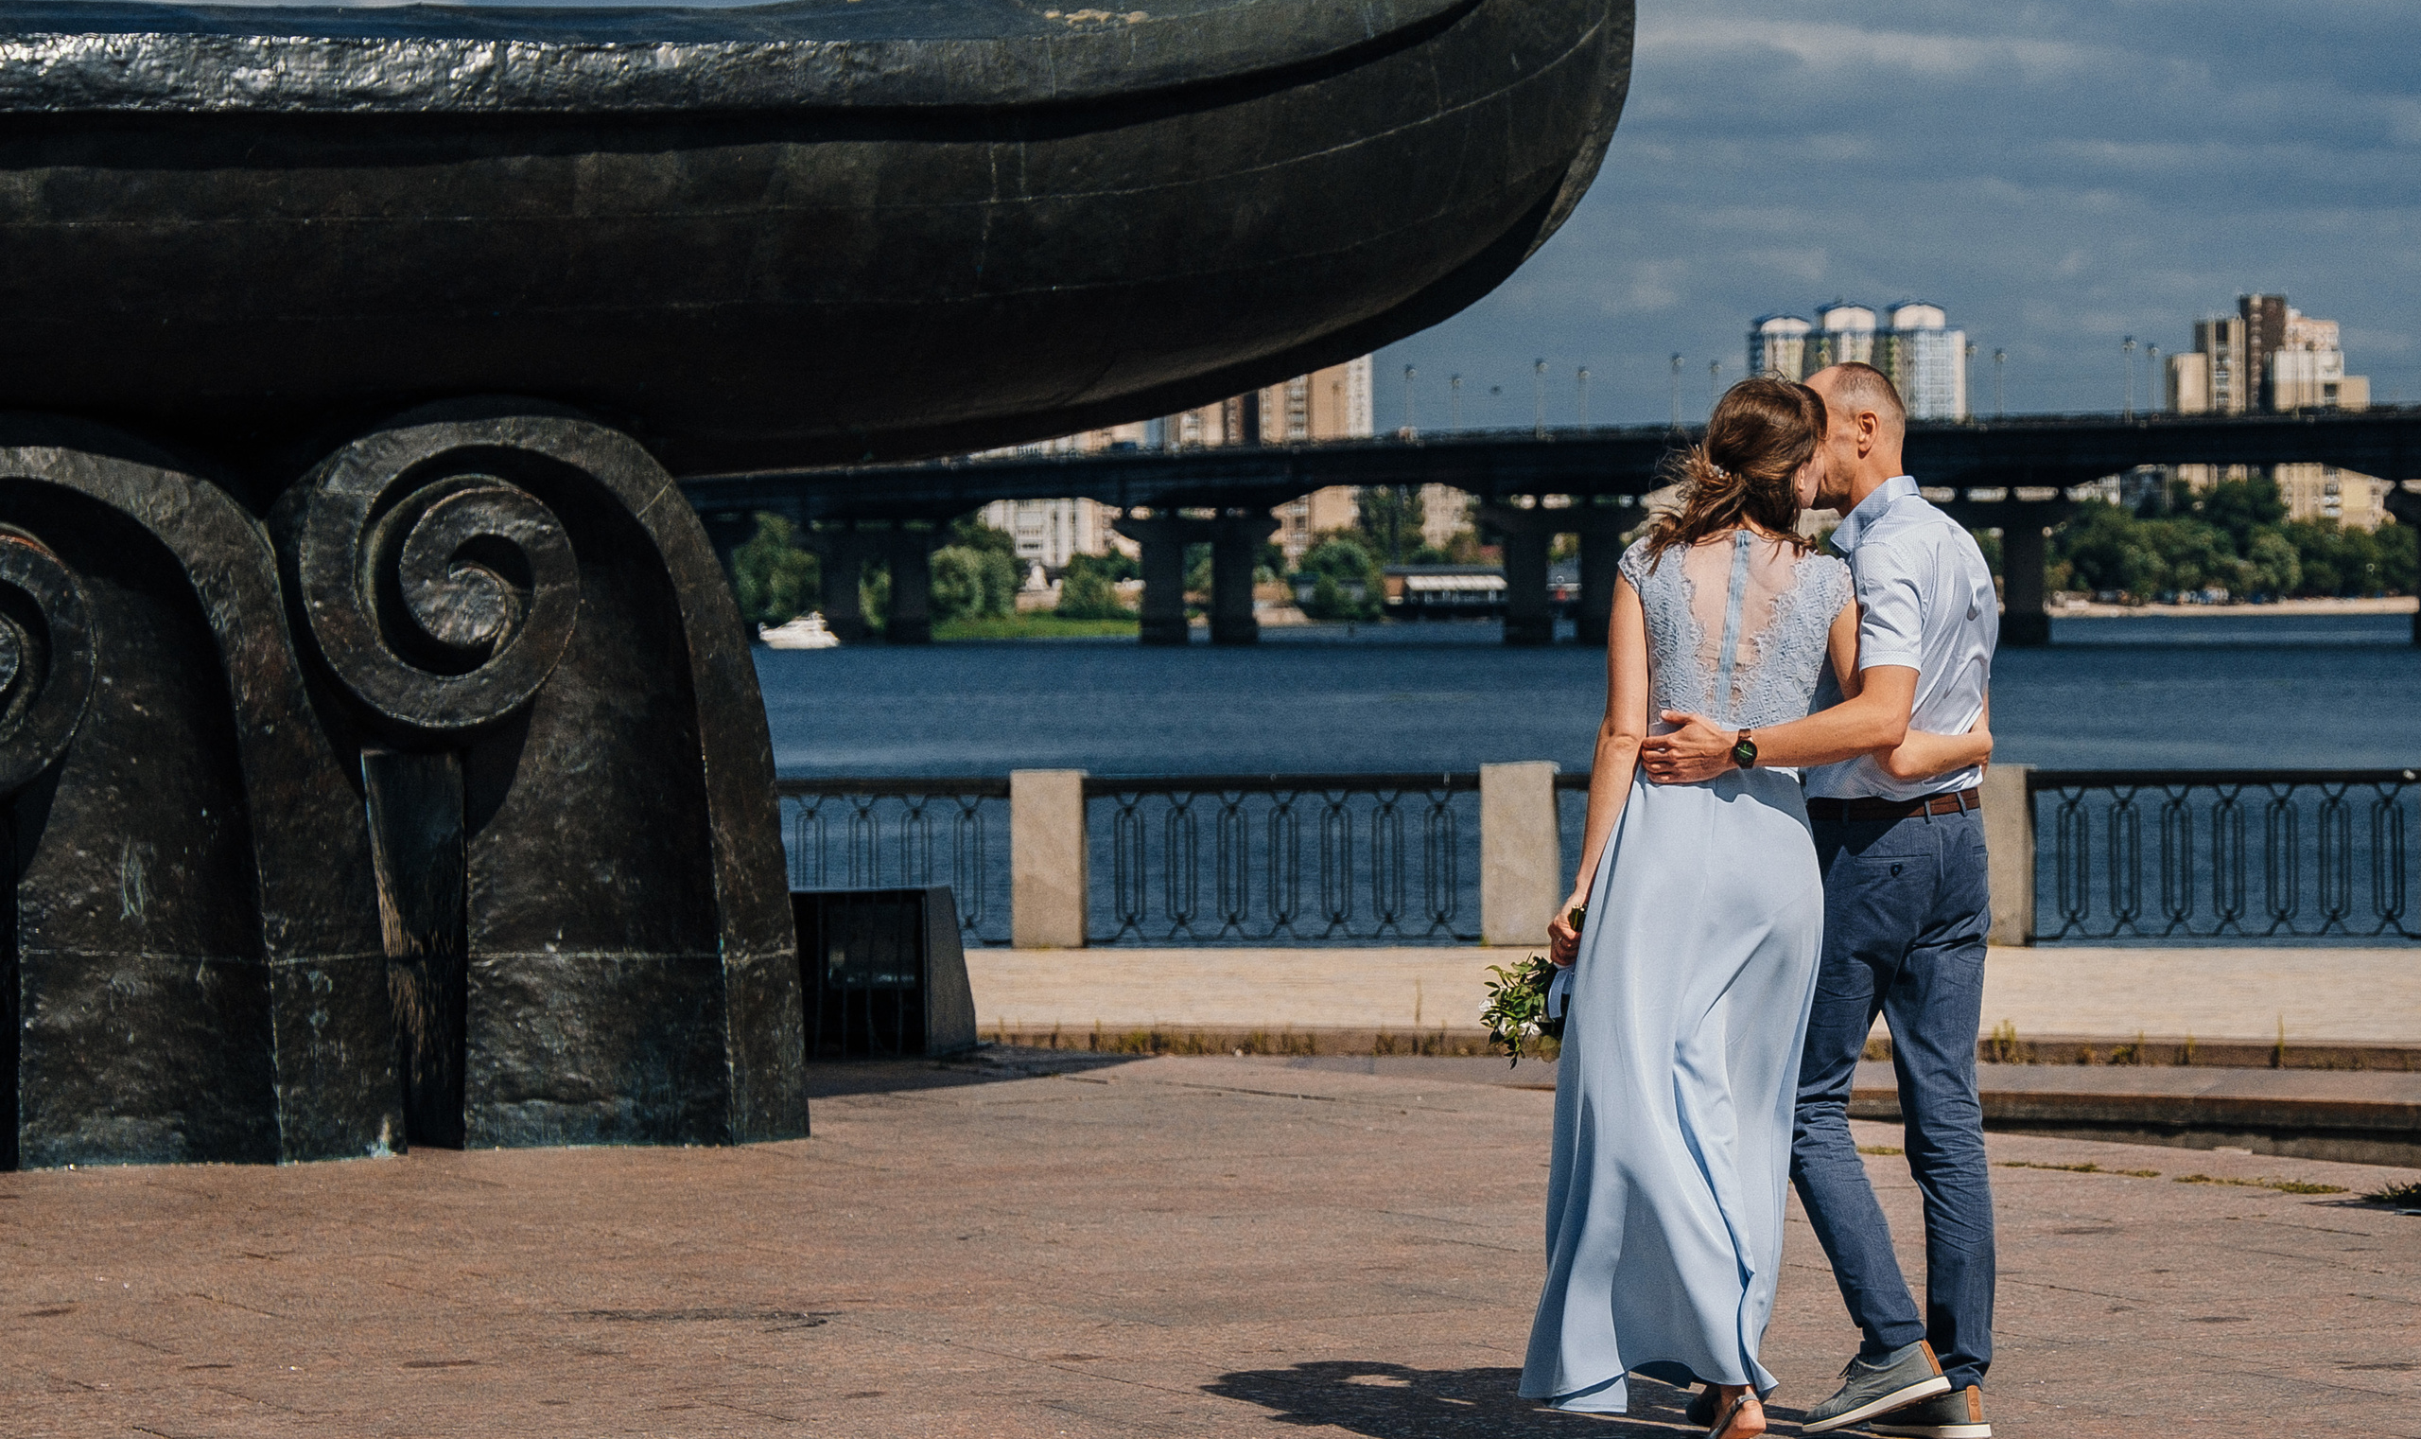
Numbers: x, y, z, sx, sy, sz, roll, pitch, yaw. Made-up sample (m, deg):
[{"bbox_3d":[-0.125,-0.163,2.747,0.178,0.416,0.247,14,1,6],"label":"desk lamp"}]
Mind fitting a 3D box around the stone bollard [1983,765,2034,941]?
[{"bbox_3d":[4.483,0.775,31.800,0.430,1.027,0.430,0,1,4],"label":"stone bollard"}]

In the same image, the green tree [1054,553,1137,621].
[{"bbox_3d":[-15.297,-17.540,740.000,10.530,9.020,10.530,0,1,0],"label":"green tree"}]

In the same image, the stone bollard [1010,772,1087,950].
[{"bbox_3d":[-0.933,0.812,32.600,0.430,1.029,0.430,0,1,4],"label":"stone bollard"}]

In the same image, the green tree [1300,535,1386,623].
[{"bbox_3d":[19.829,-20.938,830.000,12.660,12.930,12.660,0,1,0],"label":"green tree"}]

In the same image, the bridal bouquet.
[{"bbox_3d":[0.535,0.427,8.850,0.200,0.280,0.200,21,6,0],"label":"bridal bouquet"}]

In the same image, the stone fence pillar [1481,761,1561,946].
[{"bbox_3d":[1.795,0.778,32.200,0.430,1.053,0.430,0,1,4],"label":"stone fence pillar"}]

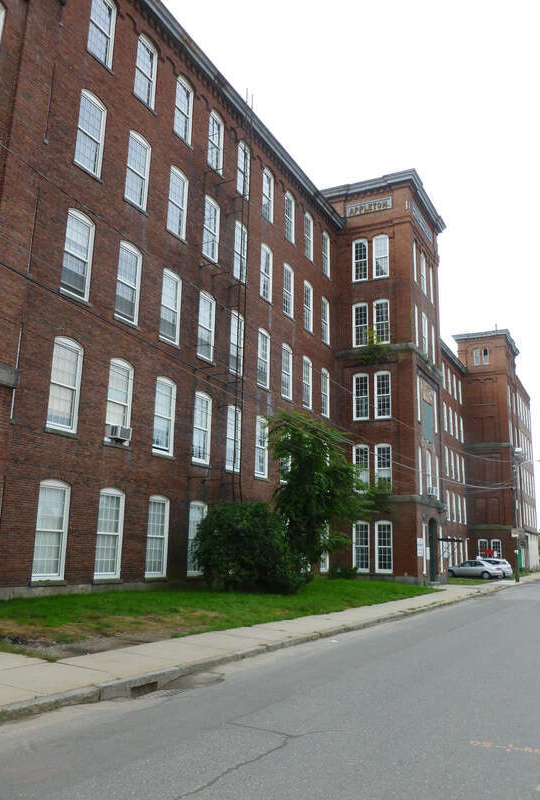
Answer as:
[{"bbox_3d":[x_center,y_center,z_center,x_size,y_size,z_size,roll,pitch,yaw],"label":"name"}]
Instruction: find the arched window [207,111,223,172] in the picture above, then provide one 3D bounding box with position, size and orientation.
[{"bbox_3d":[-2.437,-11.462,28.829,0.160,2.805,1.200,-5,-15,28],"label":"arched window"}]

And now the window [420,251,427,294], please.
[{"bbox_3d":[9.760,-8.151,41.476,0.160,2.707,1.201,-5,-15,28],"label":"window"}]

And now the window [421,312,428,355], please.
[{"bbox_3d":[9.523,-4.027,39.980,0.180,2.726,1.102,-6,-15,28],"label":"window"}]

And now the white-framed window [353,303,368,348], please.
[{"bbox_3d":[5.238,-4.230,37.177,0.966,2.681,0.160,-6,-15,28],"label":"white-framed window"}]

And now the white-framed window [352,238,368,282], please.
[{"bbox_3d":[5.603,-8.677,40.212,1.030,2.871,0.180,-6,-15,28],"label":"white-framed window"}]

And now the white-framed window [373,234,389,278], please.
[{"bbox_3d":[6.793,-8.800,39.589,1.030,2.857,0.180,-6,-15,28],"label":"white-framed window"}]

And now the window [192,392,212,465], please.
[{"bbox_3d":[-2.719,1.103,25.895,0.150,2.848,1.142,-6,-15,28],"label":"window"}]

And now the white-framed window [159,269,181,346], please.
[{"bbox_3d":[-3.776,-3.583,24.795,0.150,2.866,1.142,-6,-15,28],"label":"white-framed window"}]

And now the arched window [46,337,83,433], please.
[{"bbox_3d":[-6.221,-0.492,19.677,0.180,2.900,1.189,-6,-15,28],"label":"arched window"}]

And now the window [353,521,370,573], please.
[{"bbox_3d":[5.128,8.216,36.166,1.000,2.806,0.150,-6,-15,28],"label":"window"}]

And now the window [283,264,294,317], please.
[{"bbox_3d":[0.953,-5.798,34.320,0.180,2.871,1.189,-6,-15,28],"label":"window"}]

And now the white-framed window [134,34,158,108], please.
[{"bbox_3d":[-4.744,-12.508,24.628,0.160,2.781,1.188,-5,-15,28],"label":"white-framed window"}]

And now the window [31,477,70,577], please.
[{"bbox_3d":[-6.309,3.741,18.661,0.150,2.862,1.142,-6,-15,28],"label":"window"}]

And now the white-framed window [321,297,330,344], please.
[{"bbox_3d":[3.263,-4.701,38.447,0.160,2.793,1.201,-5,-15,28],"label":"white-framed window"}]

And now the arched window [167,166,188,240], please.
[{"bbox_3d":[-3.560,-7.586,24.882,0.160,2.773,1.162,-6,-15,28],"label":"arched window"}]

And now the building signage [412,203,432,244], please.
[{"bbox_3d":[9.478,-10.899,40.025,0.120,0.700,4.410,-6,-15,28],"label":"building signage"}]

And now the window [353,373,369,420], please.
[{"bbox_3d":[5.476,-0.186,38.714,0.992,2.879,0.160,-5,-15,28],"label":"window"}]

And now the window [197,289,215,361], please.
[{"bbox_3d":[-2.653,-3.075,26.950,0.180,2.871,1.189,-6,-15,28],"label":"window"}]

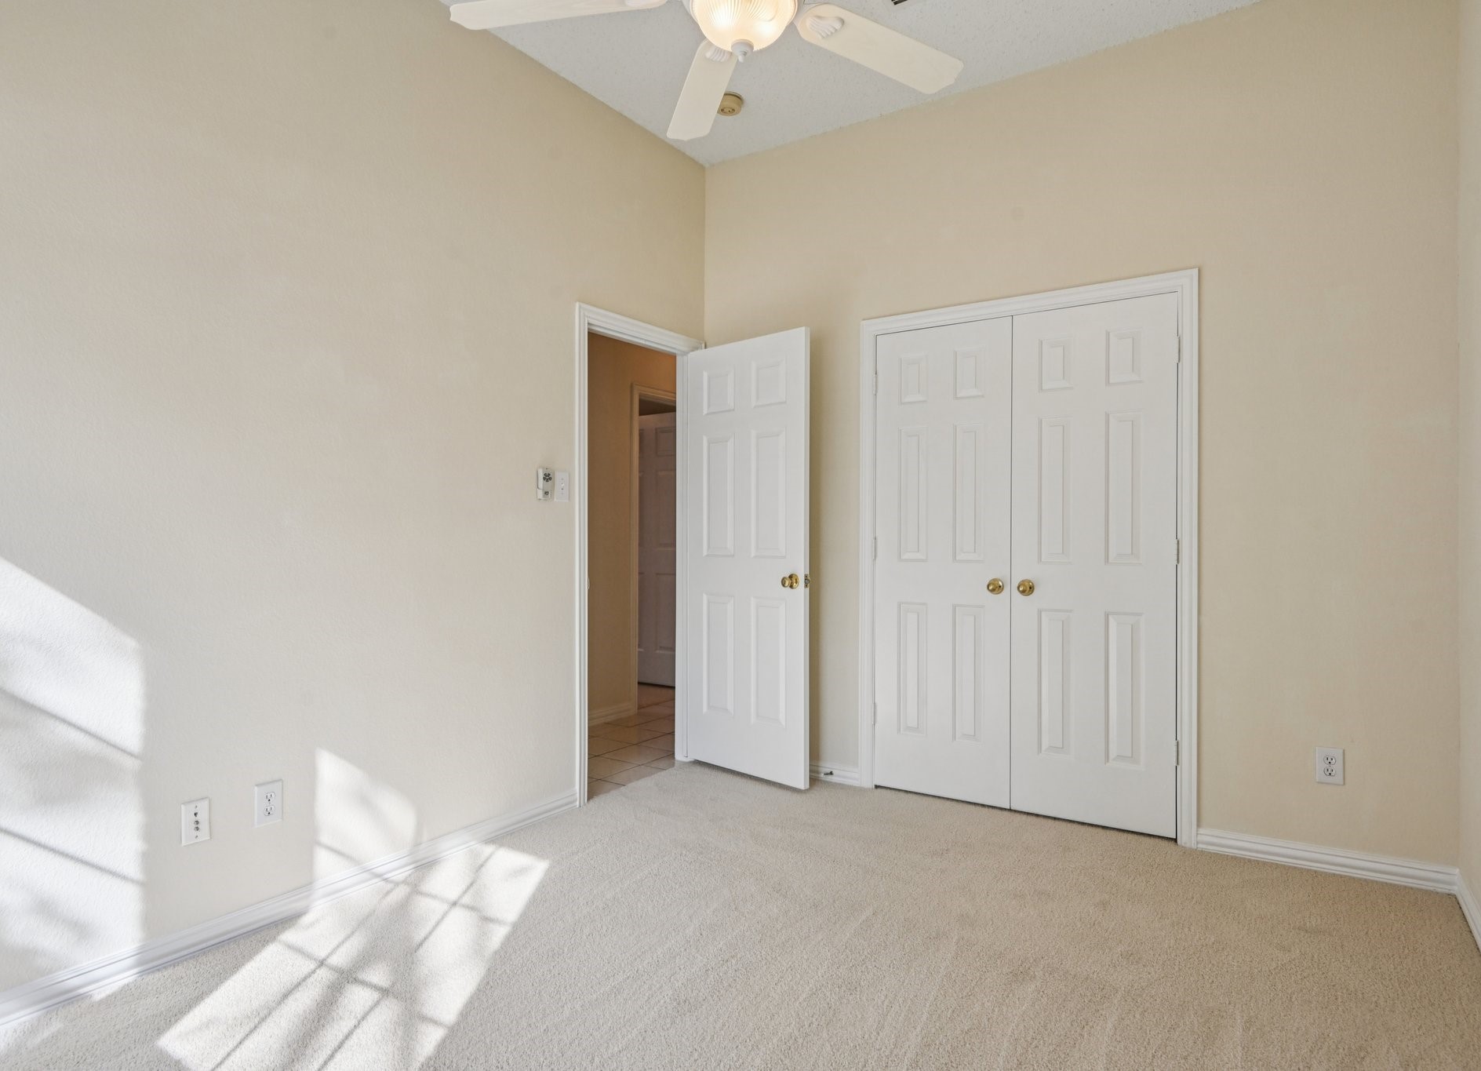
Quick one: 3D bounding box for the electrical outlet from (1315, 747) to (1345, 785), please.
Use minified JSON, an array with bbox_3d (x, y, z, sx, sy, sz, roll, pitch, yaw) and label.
[{"bbox_3d":[2.018,0.792,2.901,0.078,0.121,0.012,0,0,33],"label":"electrical outlet"}]

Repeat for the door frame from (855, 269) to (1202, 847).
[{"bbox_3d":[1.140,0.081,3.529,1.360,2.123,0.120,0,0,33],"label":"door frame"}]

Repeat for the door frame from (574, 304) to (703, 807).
[{"bbox_3d":[-0.471,0.081,3.972,0.130,2.124,0.920,0,0,33],"label":"door frame"}]

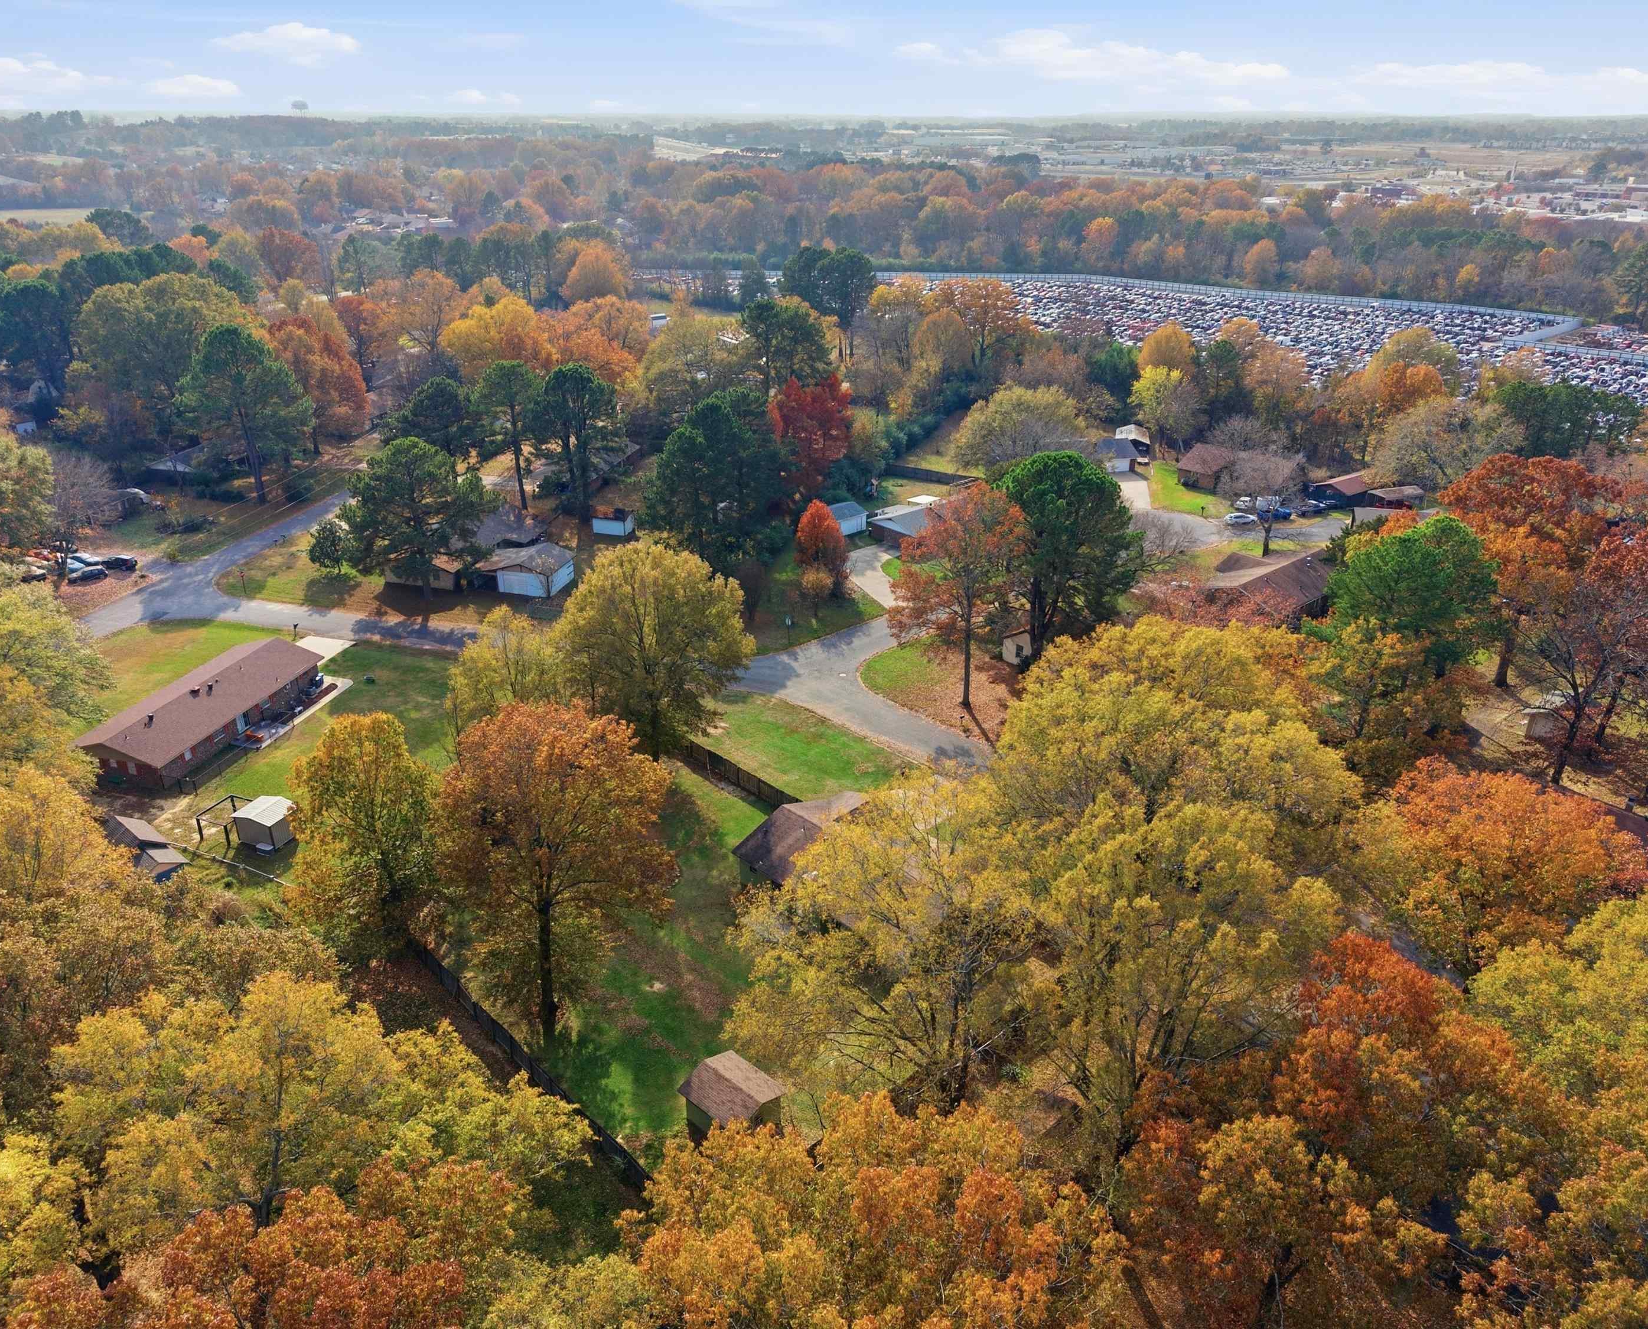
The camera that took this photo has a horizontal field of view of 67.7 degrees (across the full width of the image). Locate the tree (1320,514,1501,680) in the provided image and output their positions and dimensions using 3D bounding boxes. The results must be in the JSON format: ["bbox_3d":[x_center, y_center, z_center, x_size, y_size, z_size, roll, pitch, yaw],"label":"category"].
[{"bbox_3d":[56.532,-5.886,119.306,15.300,17.000,14.840,12,27,24],"label":"tree"}]

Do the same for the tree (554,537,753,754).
[{"bbox_3d":[-15.740,-0.560,111.860,17.660,21.190,17.660,0,24,0],"label":"tree"}]

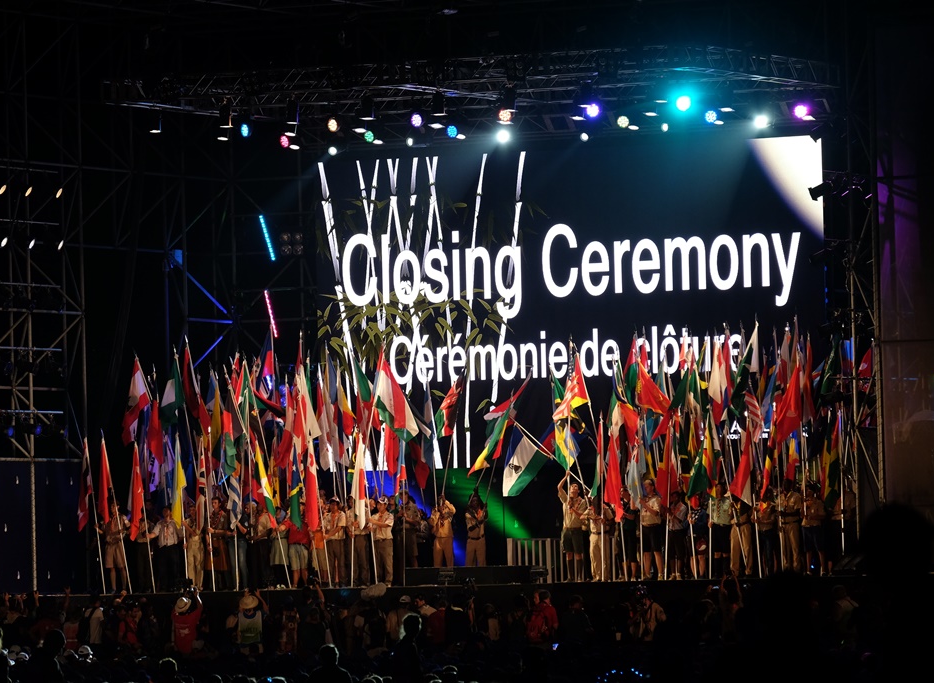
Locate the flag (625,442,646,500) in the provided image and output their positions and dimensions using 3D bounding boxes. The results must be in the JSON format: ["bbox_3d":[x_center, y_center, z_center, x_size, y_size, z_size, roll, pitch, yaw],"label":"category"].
[{"bbox_3d":[3.119,2.406,123.214,0.370,1.148,0.220,-1,-2,9],"label":"flag"}]

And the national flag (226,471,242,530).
[{"bbox_3d":[-4.319,2.923,123.129,0.296,1.147,0.250,-2,-3,11],"label":"national flag"}]

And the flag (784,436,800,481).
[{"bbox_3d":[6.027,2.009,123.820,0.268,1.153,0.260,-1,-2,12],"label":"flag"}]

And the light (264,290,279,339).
[{"bbox_3d":[-3.912,-0.545,133.000,0.120,0.970,0.120,-14,-2,14],"label":"light"}]

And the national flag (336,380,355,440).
[{"bbox_3d":[-2.391,1.348,131.000,0.339,1.230,0.300,-2,-2,12],"label":"national flag"}]

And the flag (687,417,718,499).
[{"bbox_3d":[4.212,2.075,119.062,0.537,1.467,0.350,-2,-3,11],"label":"flag"}]

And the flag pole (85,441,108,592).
[{"bbox_3d":[-7.018,3.303,126.050,0.040,2.994,0.040,-7,-2,0],"label":"flag pole"}]

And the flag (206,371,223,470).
[{"bbox_3d":[-4.826,1.510,127.221,0.344,1.911,0.250,-1,-2,9],"label":"flag"}]

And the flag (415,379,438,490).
[{"bbox_3d":[-0.810,1.797,130.000,0.405,2.137,0.350,-2,-2,12],"label":"flag"}]

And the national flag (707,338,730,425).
[{"bbox_3d":[4.836,0.769,128.000,0.364,1.644,0.320,-2,-2,12],"label":"national flag"}]

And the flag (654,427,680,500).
[{"bbox_3d":[3.572,2.184,119.189,0.466,1.325,0.300,-2,-3,11],"label":"flag"}]

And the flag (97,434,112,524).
[{"bbox_3d":[-6.978,2.657,128.140,0.255,1.733,0.240,-1,-2,12],"label":"flag"}]

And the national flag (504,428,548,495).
[{"bbox_3d":[1.121,2.271,126.500,0.800,1.329,0.350,-2,-2,12],"label":"national flag"}]

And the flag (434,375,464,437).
[{"bbox_3d":[-0.341,1.179,122.600,0.550,1.140,0.350,-2,-2,12],"label":"flag"}]

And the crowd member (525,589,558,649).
[{"bbox_3d":[1.290,5.103,113.460,0.550,1.750,0.450,-3,-3,27],"label":"crowd member"}]

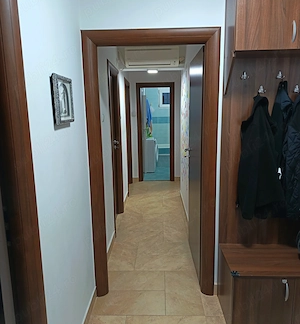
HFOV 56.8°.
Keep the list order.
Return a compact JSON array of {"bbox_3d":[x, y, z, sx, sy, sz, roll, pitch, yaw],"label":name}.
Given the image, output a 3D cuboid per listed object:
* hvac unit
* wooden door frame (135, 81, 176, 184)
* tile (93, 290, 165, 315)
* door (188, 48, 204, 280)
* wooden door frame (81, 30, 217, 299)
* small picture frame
[{"bbox_3d":[0.032,-1.565,4.176,0.785,0.285,0.205,-1,10,2],"label":"hvac unit"},{"bbox_3d":[0.132,-0.626,6.051,0.785,2.110,0.150,-1,10,2],"label":"wooden door frame"},{"bbox_3d":[-0.161,1.154,2.278,0.585,0.010,0.297,-1,10,2],"label":"tile"},{"bbox_3d":[0.455,0.016,2.739,0.045,2.020,0.820,-1,10,2],"label":"door"},{"bbox_3d":[0.024,0.082,2.226,0.986,2.110,0.160,-1,10,2],"label":"wooden door frame"},{"bbox_3d":[-0.497,-0.351,1.582,0.025,0.258,0.305,-1,10,2],"label":"small picture frame"}]

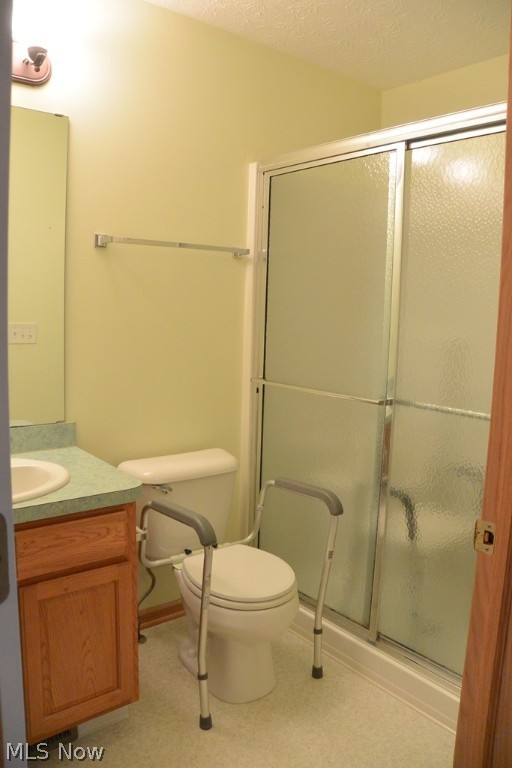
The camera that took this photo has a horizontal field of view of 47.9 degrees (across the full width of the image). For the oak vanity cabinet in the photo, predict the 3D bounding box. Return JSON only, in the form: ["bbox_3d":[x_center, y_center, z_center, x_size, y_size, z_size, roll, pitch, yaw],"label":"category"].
[{"bbox_3d":[-0.805,0.691,1.717,0.742,0.767,0.535,-4,10,-38],"label":"oak vanity cabinet"}]

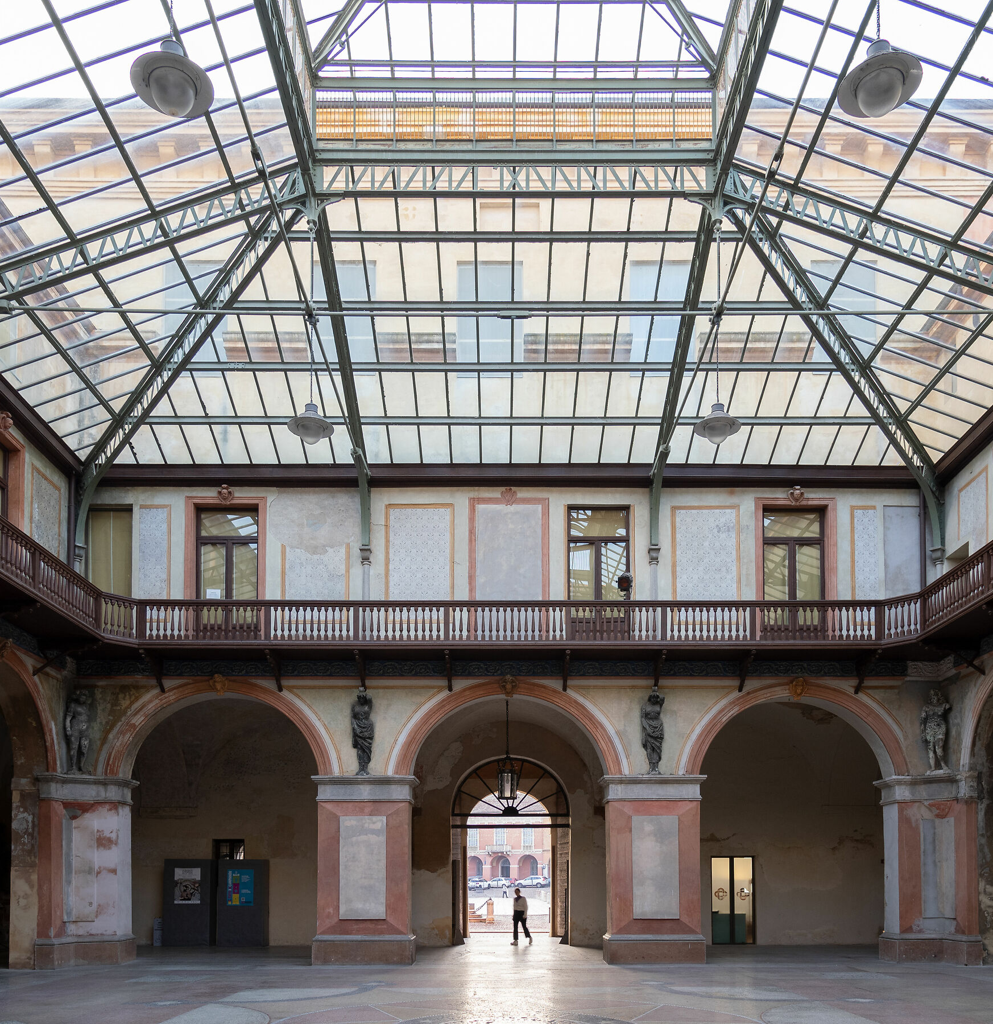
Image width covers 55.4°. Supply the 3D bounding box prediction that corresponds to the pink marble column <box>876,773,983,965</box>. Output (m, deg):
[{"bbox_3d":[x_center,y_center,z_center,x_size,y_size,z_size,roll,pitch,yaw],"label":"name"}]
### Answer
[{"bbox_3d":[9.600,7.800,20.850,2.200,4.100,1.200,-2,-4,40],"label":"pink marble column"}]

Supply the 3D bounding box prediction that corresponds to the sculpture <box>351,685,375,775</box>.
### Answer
[{"bbox_3d":[-2.817,4.608,20.000,0.480,1.900,0.400,0,-8,0],"label":"sculpture"}]

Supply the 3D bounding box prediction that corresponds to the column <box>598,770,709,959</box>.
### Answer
[{"bbox_3d":[3.407,7.750,20.500,2.150,3.950,1.100,0,-8,0],"label":"column"}]

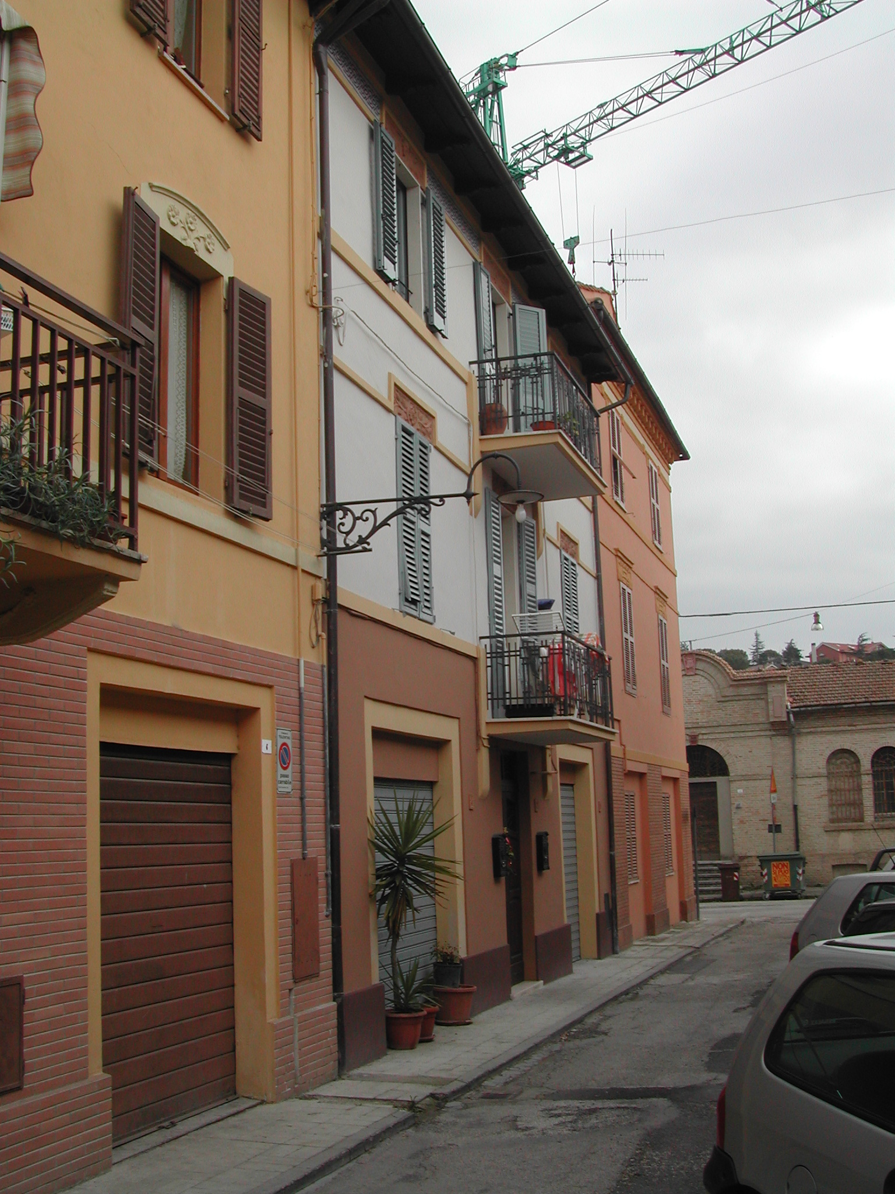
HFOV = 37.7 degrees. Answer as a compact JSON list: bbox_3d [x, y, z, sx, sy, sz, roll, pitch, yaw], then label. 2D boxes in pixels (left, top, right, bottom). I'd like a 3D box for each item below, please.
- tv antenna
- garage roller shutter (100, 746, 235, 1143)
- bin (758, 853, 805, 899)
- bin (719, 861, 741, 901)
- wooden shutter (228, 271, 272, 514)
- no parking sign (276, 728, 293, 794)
[{"bbox_3d":[3.824,-6.639,27.000,1.330,2.170,0.400,-1,-10,-4],"label":"tv antenna"},{"bbox_3d":[-1.832,2.106,8.193,0.070,2.280,1.850,-5,-11,19],"label":"garage roller shutter"},{"bbox_3d":[8.890,7.409,34.700,1.230,1.200,0.820,-6,-11,23],"label":"bin"},{"bbox_3d":[7.452,7.489,34.500,0.540,1.030,0.640,-6,-11,22],"label":"bin"},{"bbox_3d":[-1.405,-1.402,9.335,0.045,1.680,0.440,-7,-12,28],"label":"wooden shutter"},{"bbox_3d":[-1.178,1.192,9.508,0.015,0.455,0.250,-5,-11,19],"label":"no parking sign"}]

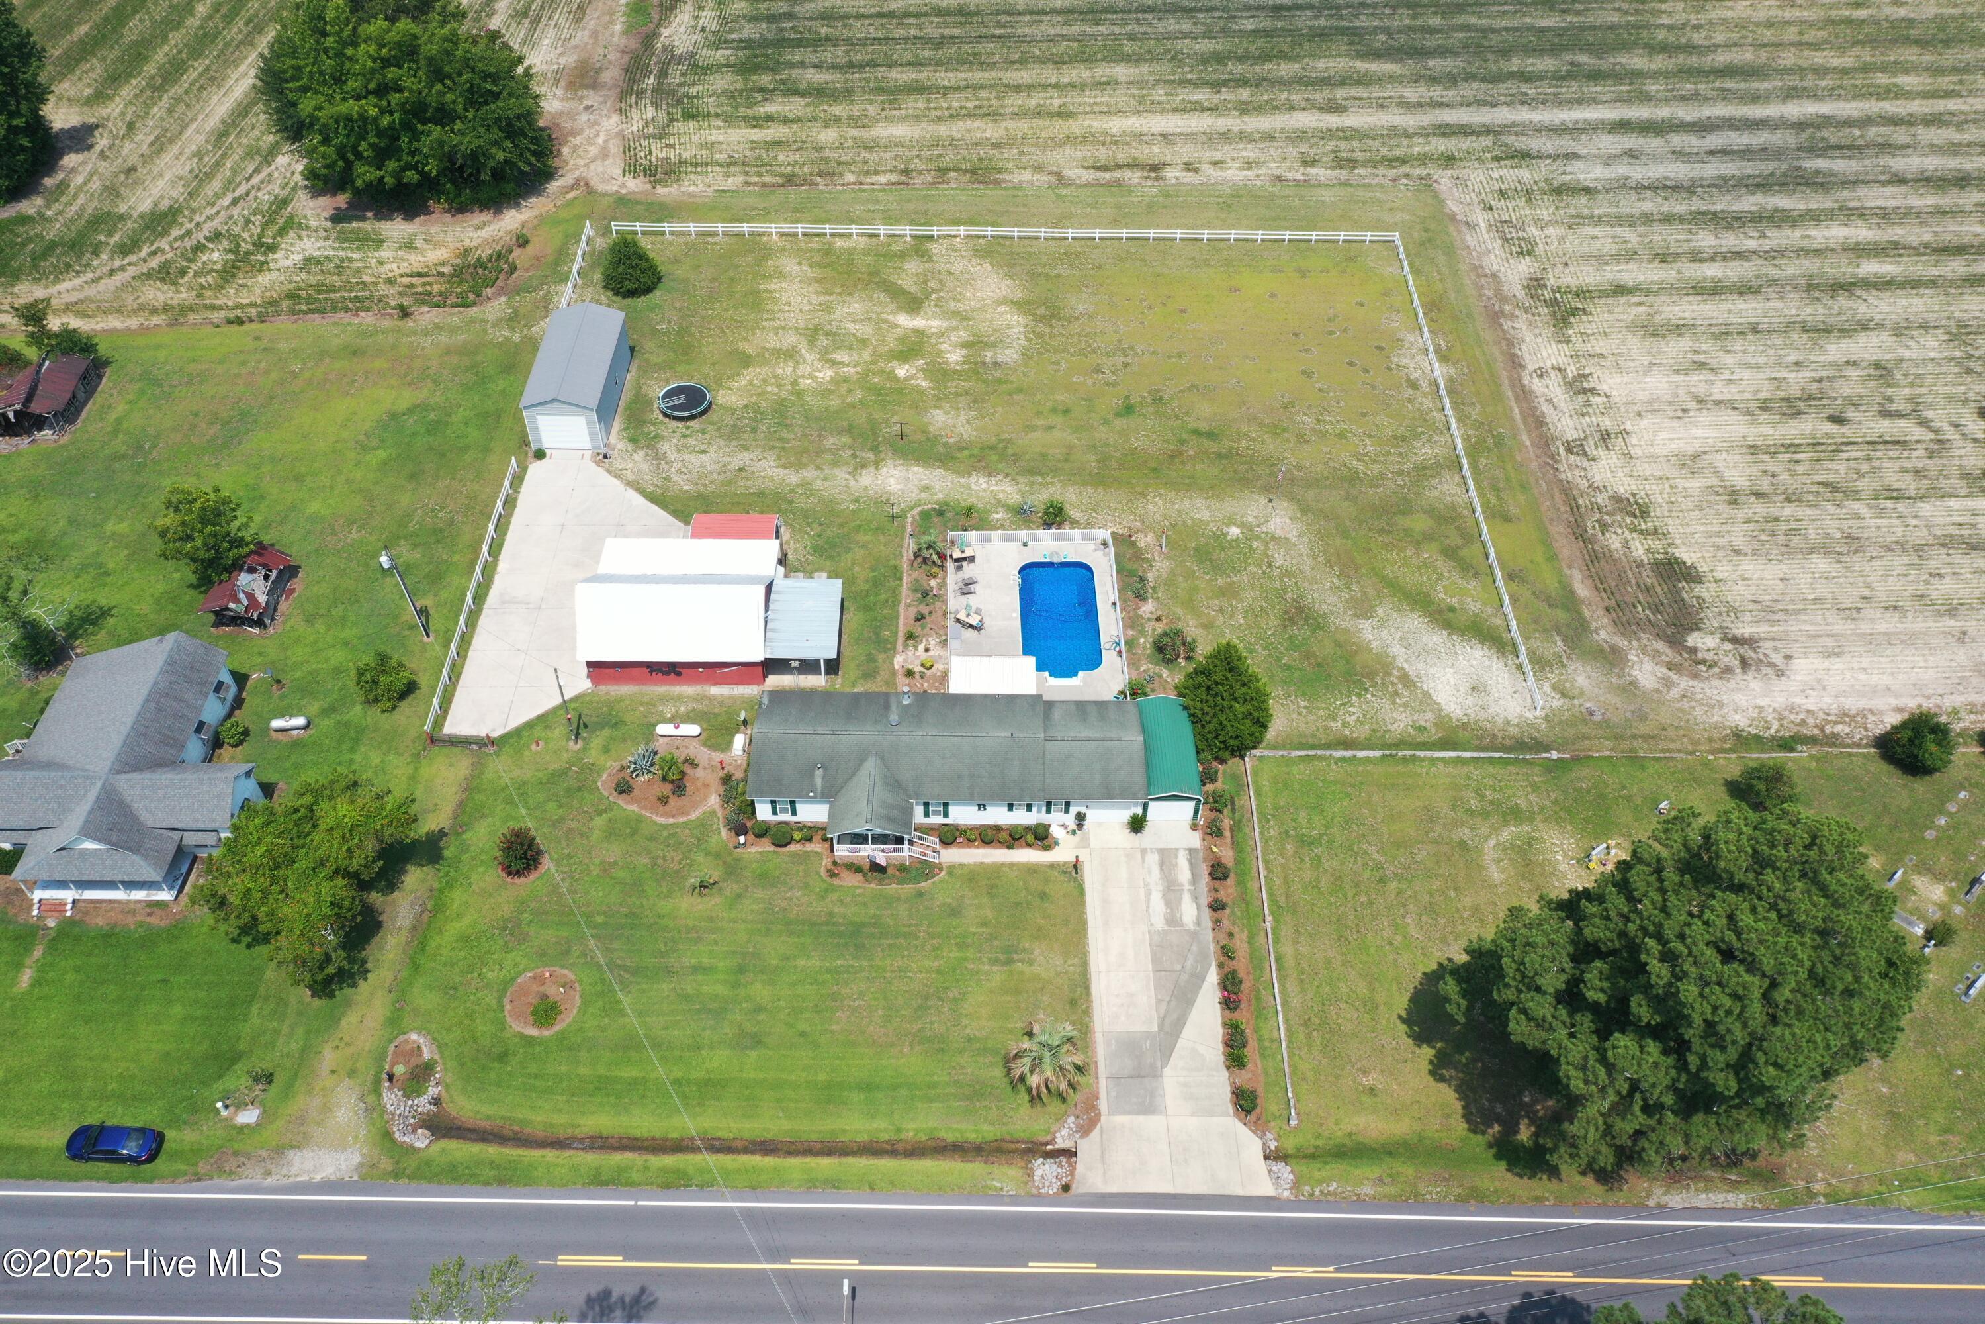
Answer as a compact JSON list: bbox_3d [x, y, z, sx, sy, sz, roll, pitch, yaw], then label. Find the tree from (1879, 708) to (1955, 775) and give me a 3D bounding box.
[{"bbox_3d":[60.555,4.949,100.156,4.200,3.700,4.200,0,48,0],"label":"tree"}]

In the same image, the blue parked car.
[{"bbox_3d":[-46.291,25.279,81.329,4.750,1.450,1.830,3,48,1],"label":"blue parked car"}]

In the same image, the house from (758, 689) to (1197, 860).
[{"bbox_3d":[-1.064,6.802,97.949,28.100,4.100,11.300,1,48,0],"label":"house"}]

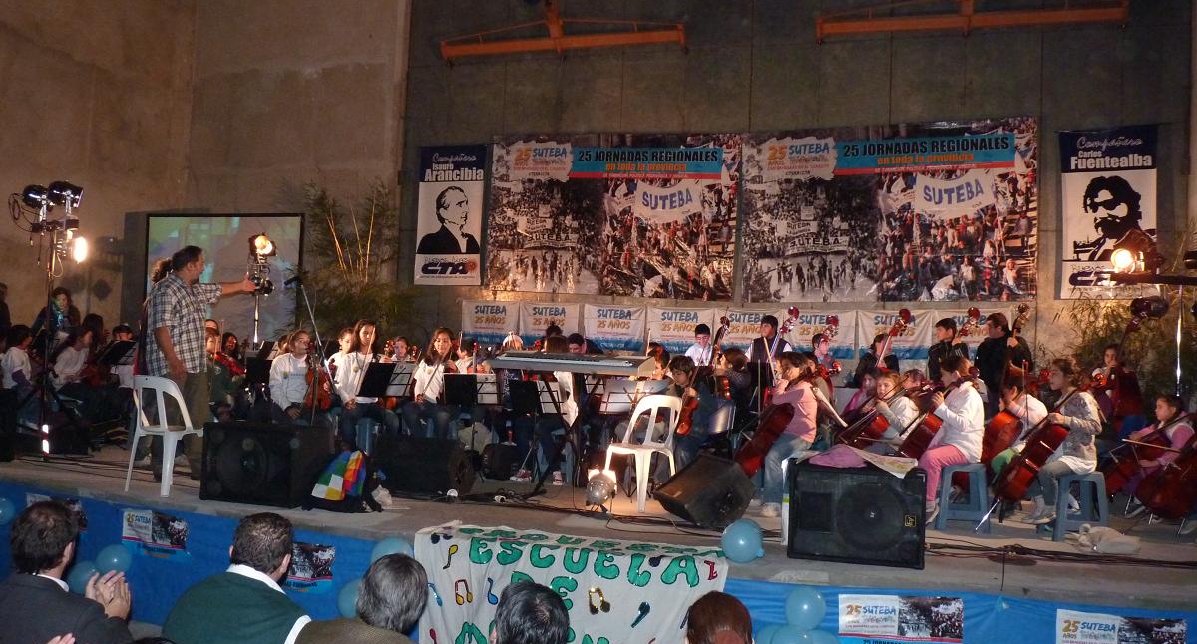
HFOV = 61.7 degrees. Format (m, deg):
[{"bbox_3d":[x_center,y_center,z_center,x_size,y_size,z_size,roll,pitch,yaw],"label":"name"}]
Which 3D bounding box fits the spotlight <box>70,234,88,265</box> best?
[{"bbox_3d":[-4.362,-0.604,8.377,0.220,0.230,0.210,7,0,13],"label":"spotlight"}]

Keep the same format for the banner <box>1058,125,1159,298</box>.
[{"bbox_3d":[5.323,-1.132,10.441,0.920,1.800,0.020,2,-3,18],"label":"banner"}]

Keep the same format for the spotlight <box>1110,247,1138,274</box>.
[{"bbox_3d":[4.018,-0.472,7.600,0.250,0.210,0.200,4,-3,-28],"label":"spotlight"}]

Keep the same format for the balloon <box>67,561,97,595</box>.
[{"bbox_3d":[-3.330,1.665,6.500,0.230,0.245,0.230,2,-3,18],"label":"balloon"}]

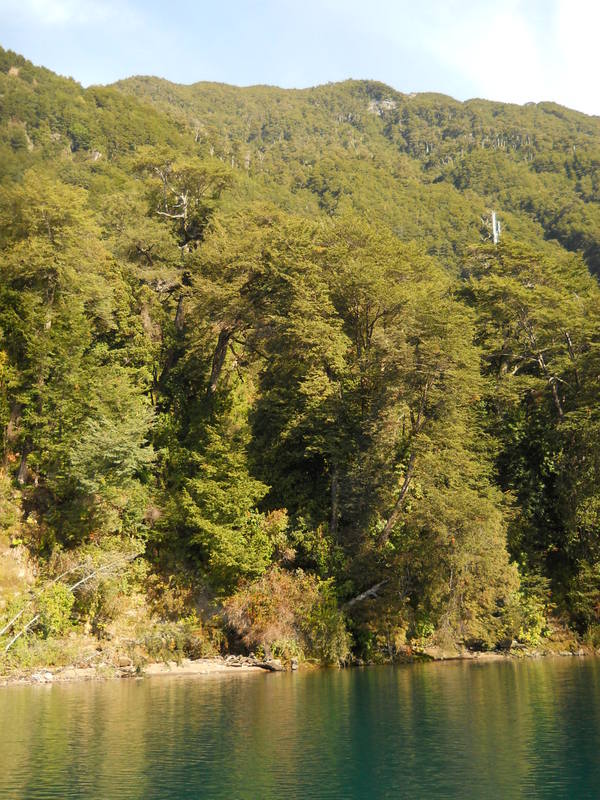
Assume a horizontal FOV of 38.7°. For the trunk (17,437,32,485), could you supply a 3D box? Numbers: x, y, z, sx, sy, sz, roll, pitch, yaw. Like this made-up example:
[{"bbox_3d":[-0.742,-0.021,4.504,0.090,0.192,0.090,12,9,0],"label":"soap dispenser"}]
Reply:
[{"bbox_3d":[-15.682,3.440,48.765,0.513,2.781,0.456,6,-16,-17],"label":"trunk"}]

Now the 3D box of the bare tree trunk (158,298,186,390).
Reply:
[{"bbox_3d":[-10.405,-4.734,69.581,1.058,7.964,0.814,10,-15,-9],"label":"bare tree trunk"}]

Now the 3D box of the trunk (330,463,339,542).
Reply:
[{"bbox_3d":[2.510,7.420,62.193,0.473,5.839,0.436,1,-15,2],"label":"trunk"}]

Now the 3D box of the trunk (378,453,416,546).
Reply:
[{"bbox_3d":[6.689,6.731,58.236,0.749,6.826,0.545,18,-14,8],"label":"trunk"}]

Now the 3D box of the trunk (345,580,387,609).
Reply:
[{"bbox_3d":[4.191,12.396,54.652,3.021,0.447,0.383,-30,-13,-8],"label":"trunk"}]

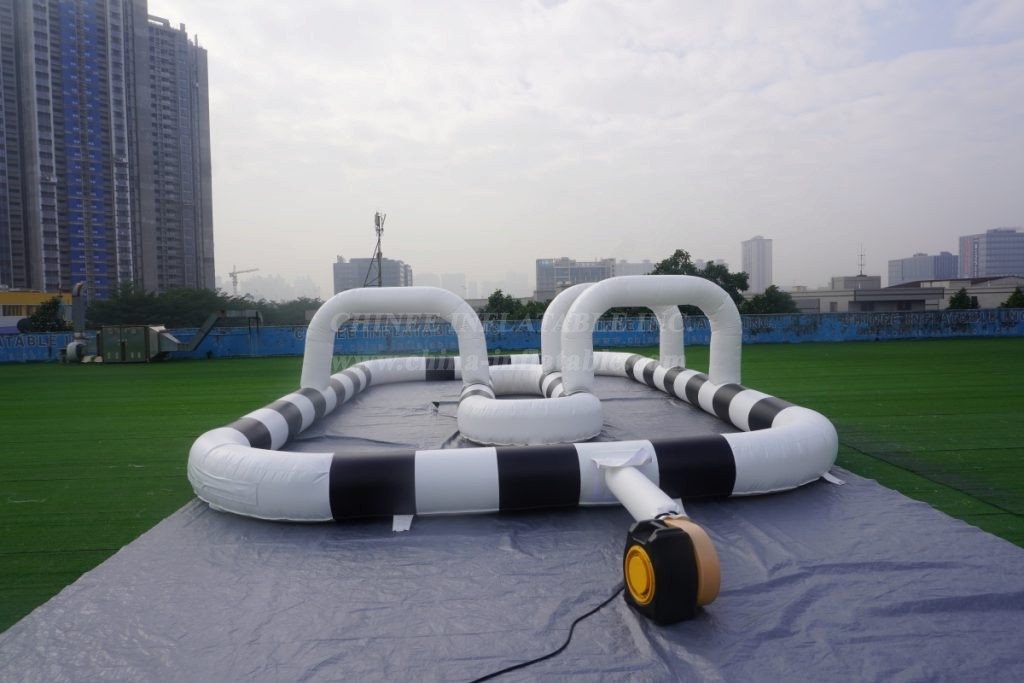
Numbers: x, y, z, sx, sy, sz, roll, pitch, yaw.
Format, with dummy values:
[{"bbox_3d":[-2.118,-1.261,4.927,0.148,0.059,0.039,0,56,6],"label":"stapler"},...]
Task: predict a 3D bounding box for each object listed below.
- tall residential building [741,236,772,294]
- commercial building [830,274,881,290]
[{"bbox_3d":[322.340,-85.890,892.220,26.000,99.000,34.000,-1,3,0],"label":"tall residential building"},{"bbox_3d":[61.320,-9.810,122.230,6.600,3.800,4.600,-1,3,0],"label":"commercial building"}]

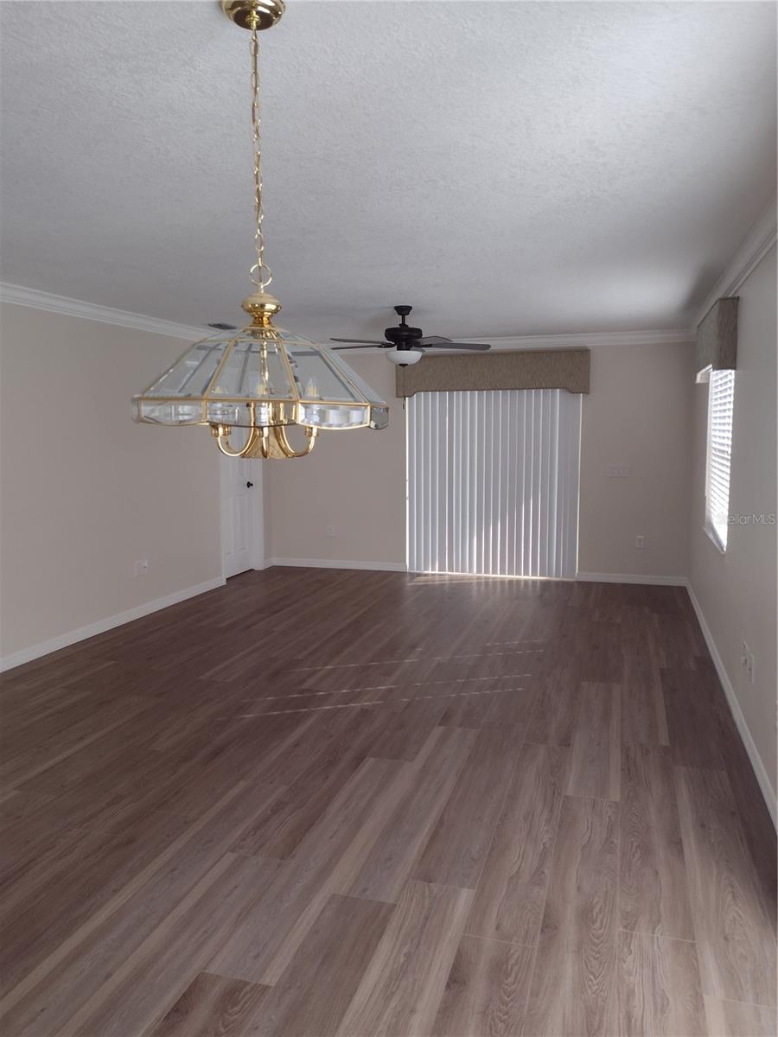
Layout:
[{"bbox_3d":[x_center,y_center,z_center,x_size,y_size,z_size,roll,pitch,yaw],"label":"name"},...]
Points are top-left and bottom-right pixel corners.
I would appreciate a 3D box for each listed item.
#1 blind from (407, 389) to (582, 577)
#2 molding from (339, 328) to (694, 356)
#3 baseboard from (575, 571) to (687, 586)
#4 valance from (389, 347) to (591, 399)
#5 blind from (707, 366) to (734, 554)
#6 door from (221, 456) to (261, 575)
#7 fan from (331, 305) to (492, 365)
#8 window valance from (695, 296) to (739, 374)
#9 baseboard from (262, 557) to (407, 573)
[{"bbox_3d":[1.040,-0.398,8.296,1.770,1.980,0.080,2,7,16],"label":"blind"},{"bbox_3d":[0.768,-1.770,8.184,4.380,0.106,0.086,2,7,16],"label":"molding"},{"bbox_3d":[2.392,0.603,8.014,1.036,0.085,0.018,2,7,16],"label":"baseboard"},{"bbox_3d":[1.024,-1.440,8.131,1.944,0.415,0.116,2,7,16],"label":"valance"},{"bbox_3d":[2.280,-0.489,5.503,0.055,1.220,1.330,2,7,16],"label":"blind"},{"bbox_3d":[-1.576,-0.407,8.373,0.050,2.040,0.790,2,7,16],"label":"door"},{"bbox_3d":[0.107,-1.365,6.103,1.320,0.436,1.320,2,7,16],"label":"fan"},{"bbox_3d":[2.179,-1.148,5.405,0.107,0.415,1.520,2,7,16],"label":"window valance"},{"bbox_3d":[-0.557,0.517,8.870,1.581,0.085,0.018,2,7,16],"label":"baseboard"}]

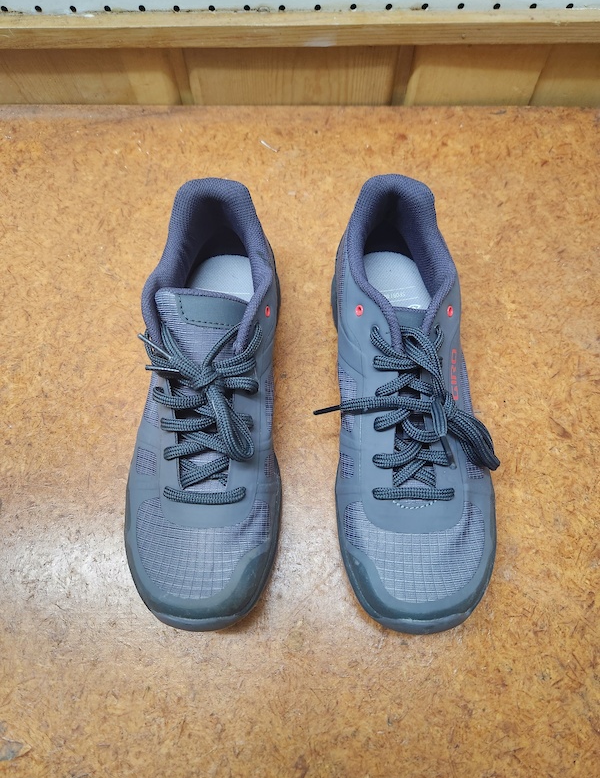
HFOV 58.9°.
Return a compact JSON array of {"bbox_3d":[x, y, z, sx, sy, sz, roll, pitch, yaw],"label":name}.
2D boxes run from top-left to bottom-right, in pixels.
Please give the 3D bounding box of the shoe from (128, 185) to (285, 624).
[{"bbox_3d":[-0.062,-0.003,0.345,0.102,0.106,0.291,-1,63,1],"label":"shoe"}]

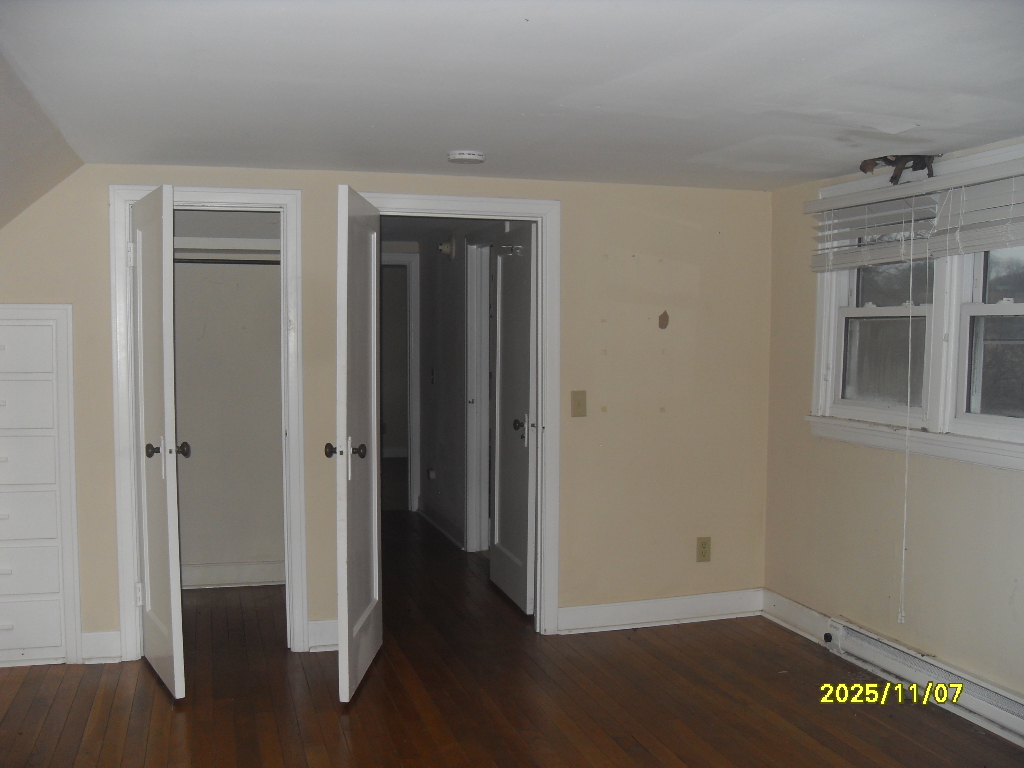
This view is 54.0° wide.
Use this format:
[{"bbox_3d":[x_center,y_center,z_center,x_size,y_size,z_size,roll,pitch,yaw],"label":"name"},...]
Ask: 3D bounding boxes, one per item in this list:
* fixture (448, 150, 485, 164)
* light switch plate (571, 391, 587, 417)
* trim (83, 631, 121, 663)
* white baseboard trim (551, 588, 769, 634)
[{"bbox_3d":[-0.172,-0.855,3.831,0.143,0.040,0.143,-1,3,-16],"label":"fixture"},{"bbox_3d":[0.303,0.090,4.515,0.071,0.117,0.009,-1,3,-16],"label":"light switch plate"},{"bbox_3d":[-1.619,1.043,3.967,0.149,0.131,0.025,-1,3,-16],"label":"trim"},{"bbox_3d":[0.718,1.063,4.683,1.043,0.132,0.025,-1,3,-16],"label":"white baseboard trim"}]

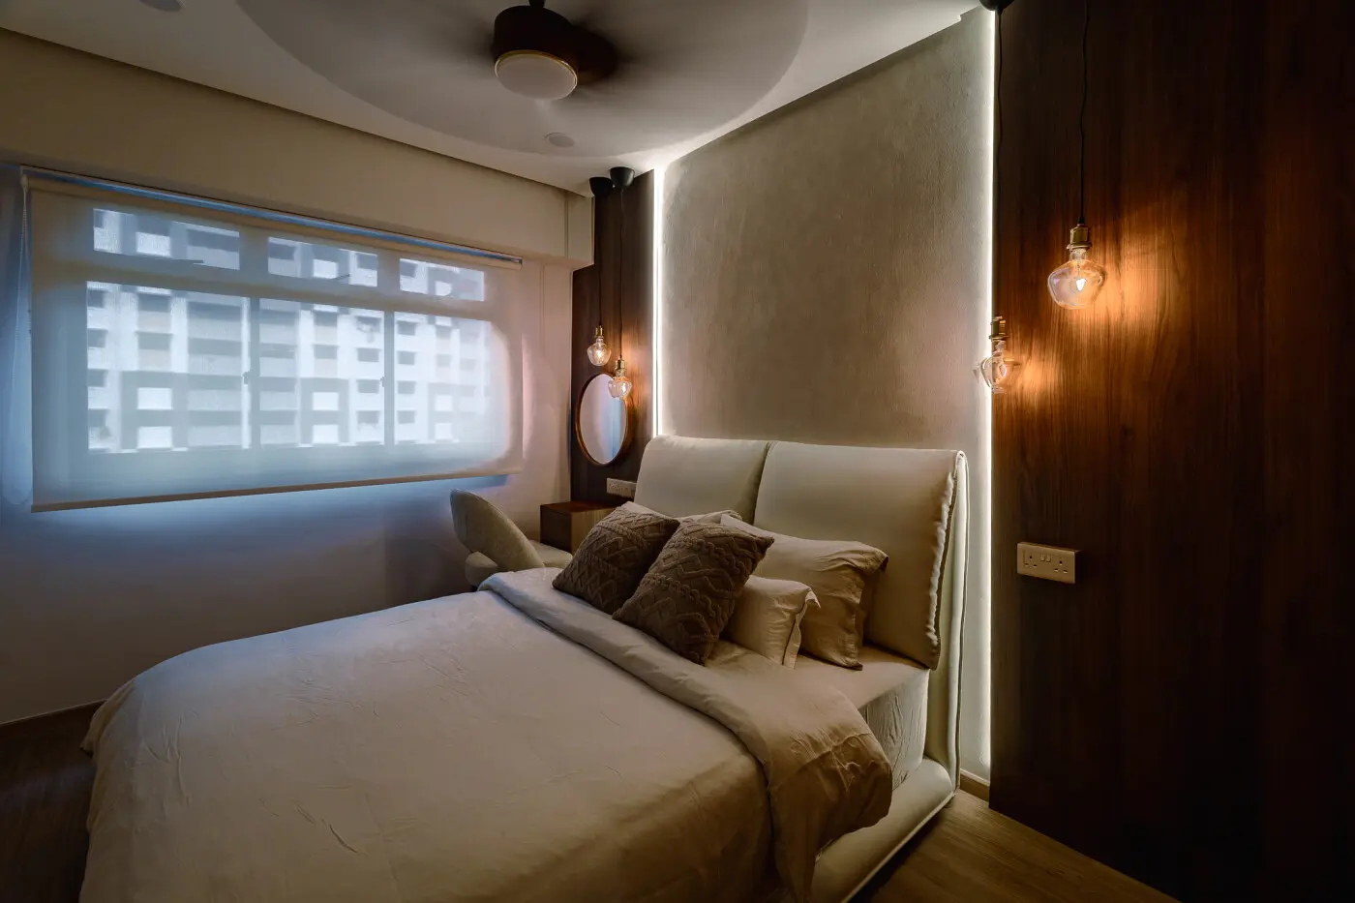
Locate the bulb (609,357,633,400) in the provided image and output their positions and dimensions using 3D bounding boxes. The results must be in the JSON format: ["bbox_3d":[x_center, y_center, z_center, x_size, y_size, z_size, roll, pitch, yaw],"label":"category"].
[{"bbox_3d":[-0.300,-0.387,2.990,0.120,0.222,0.120,0,3,0],"label":"bulb"}]

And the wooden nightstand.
[{"bbox_3d":[-0.600,0.446,3.340,0.320,0.230,0.330,-2,3,-40],"label":"wooden nightstand"}]

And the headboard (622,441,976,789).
[{"bbox_3d":[0.345,0.507,2.332,0.200,1.090,1.560,-2,3,-40],"label":"headboard"}]

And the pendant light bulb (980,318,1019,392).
[{"bbox_3d":[0.911,-0.275,1.600,0.120,0.220,0.120,-2,3,-40],"label":"pendant light bulb"}]

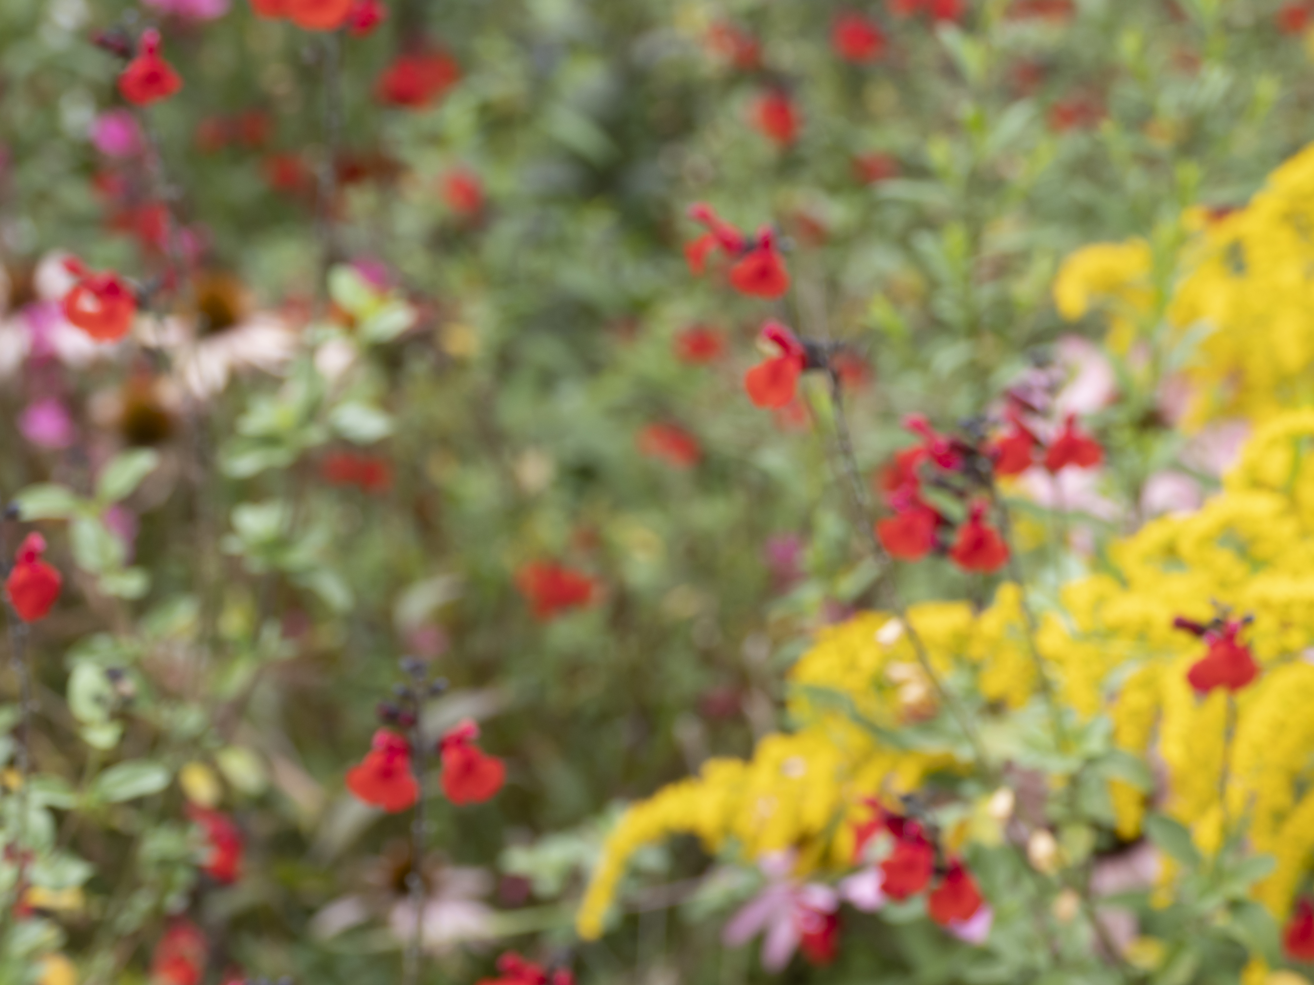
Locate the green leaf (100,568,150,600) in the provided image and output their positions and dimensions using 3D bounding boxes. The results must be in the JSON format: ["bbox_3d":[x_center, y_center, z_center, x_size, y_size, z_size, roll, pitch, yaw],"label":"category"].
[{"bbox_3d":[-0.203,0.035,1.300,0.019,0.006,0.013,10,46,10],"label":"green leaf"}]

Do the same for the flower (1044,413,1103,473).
[{"bbox_3d":[0.142,-0.017,1.163,0.020,0.021,0.018,-3,20,-9],"label":"flower"}]

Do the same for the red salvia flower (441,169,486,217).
[{"bbox_3d":[-0.094,-0.146,1.653,0.019,0.021,0.018,0,20,0],"label":"red salvia flower"}]

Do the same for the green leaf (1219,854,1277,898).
[{"bbox_3d":[0.206,0.133,1.190,0.024,0.005,0.012,-19,42,-12],"label":"green leaf"}]

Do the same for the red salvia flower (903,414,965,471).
[{"bbox_3d":[0.097,-0.018,1.200,0.025,0.020,0.015,-8,16,-29],"label":"red salvia flower"}]

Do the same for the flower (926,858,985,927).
[{"bbox_3d":[0.101,0.135,1.153,0.019,0.022,0.019,-3,20,-8],"label":"flower"}]

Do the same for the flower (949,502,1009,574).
[{"bbox_3d":[0.115,0.016,1.220,0.020,0.024,0.023,-2,20,-5],"label":"flower"}]

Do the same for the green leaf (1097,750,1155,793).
[{"bbox_3d":[0.167,0.099,1.220,0.021,0.007,0.014,21,38,8],"label":"green leaf"}]

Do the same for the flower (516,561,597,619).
[{"bbox_3d":[-0.044,0.043,1.500,0.026,0.023,0.022,-16,25,-37],"label":"flower"}]

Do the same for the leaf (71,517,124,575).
[{"bbox_3d":[-0.213,0.020,1.300,0.017,0.007,0.023,-5,64,-3],"label":"leaf"}]

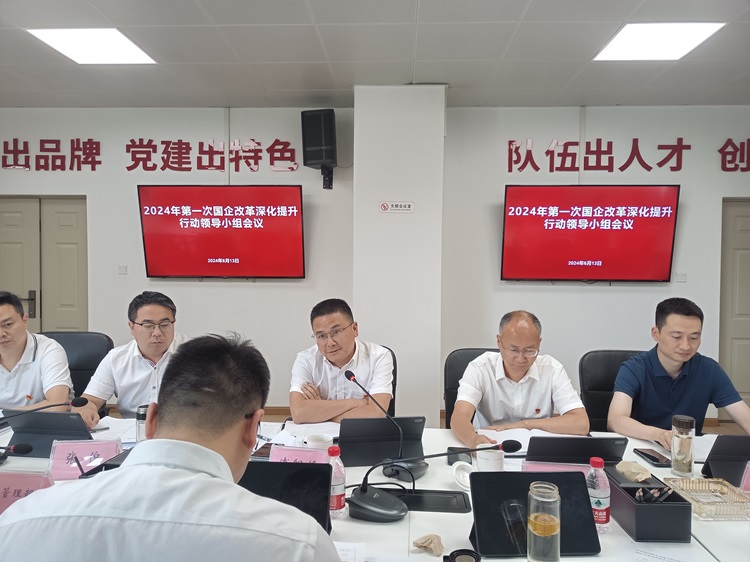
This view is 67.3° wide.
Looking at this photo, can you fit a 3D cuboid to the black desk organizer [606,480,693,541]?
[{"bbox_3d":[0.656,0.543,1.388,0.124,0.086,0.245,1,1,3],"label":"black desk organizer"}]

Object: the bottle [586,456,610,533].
[{"bbox_3d":[0.558,0.530,1.409,0.062,0.176,0.062,1,1,3],"label":"bottle"}]

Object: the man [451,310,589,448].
[{"bbox_3d":[0.561,0.722,2.265,0.550,1.212,0.660,0,1,1],"label":"man"}]

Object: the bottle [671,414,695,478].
[{"bbox_3d":[0.984,0.520,1.780,0.066,0.185,0.066,1,1,3],"label":"bottle"}]

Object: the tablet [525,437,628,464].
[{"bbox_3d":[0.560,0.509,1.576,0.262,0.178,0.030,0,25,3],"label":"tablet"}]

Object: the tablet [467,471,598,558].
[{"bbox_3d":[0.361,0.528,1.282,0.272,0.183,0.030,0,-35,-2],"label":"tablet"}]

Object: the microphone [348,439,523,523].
[{"bbox_3d":[0.134,0.504,1.439,0.440,0.220,0.130,1,2,23],"label":"microphone"}]

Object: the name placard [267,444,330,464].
[{"bbox_3d":[-0.208,0.541,1.660,0.200,0.102,0.075,1,1,18],"label":"name placard"}]

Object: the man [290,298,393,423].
[{"bbox_3d":[-0.144,0.701,2.428,0.500,1.270,0.680,1,1,3],"label":"man"}]

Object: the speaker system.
[{"bbox_3d":[-0.473,-1.210,4.798,0.290,0.460,0.260,1,6,16],"label":"speaker system"}]

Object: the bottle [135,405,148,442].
[{"bbox_3d":[-0.700,0.487,1.732,0.070,0.200,0.070,0,1,3],"label":"bottle"}]

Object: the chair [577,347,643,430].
[{"bbox_3d":[1.218,0.834,2.449,0.620,0.990,0.640,0,1,3],"label":"chair"}]

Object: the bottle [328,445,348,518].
[{"bbox_3d":[-0.104,0.523,1.475,0.062,0.176,0.062,1,1,3],"label":"bottle"}]

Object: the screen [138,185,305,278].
[{"bbox_3d":[-1.350,-0.437,5.046,1.450,0.835,0.070,0,14,2],"label":"screen"}]

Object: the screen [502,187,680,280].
[{"bbox_3d":[1.854,-0.412,4.907,1.450,0.835,0.070,1,10,4],"label":"screen"}]

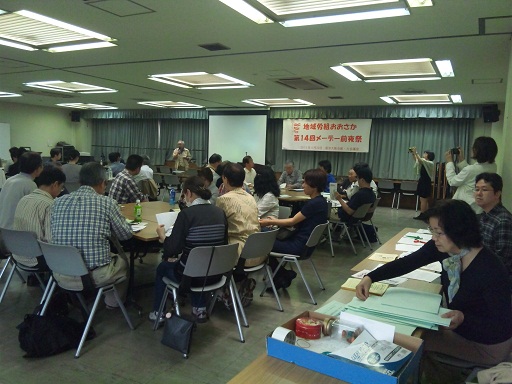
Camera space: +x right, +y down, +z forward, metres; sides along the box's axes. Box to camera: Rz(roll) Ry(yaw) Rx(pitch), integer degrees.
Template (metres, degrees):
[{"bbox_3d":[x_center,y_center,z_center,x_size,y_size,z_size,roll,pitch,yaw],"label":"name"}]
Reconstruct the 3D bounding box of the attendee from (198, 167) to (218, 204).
[{"bbox_3d":[-0.723,0.294,5.417,0.720,1.210,0.480,0,6,-23],"label":"attendee"}]

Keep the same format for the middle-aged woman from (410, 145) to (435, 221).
[{"bbox_3d":[3.873,-0.210,9.994,0.570,1.660,0.440,3,6,7],"label":"middle-aged woman"}]

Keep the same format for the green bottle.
[{"bbox_3d":[-1.125,0.182,4.141,0.068,0.217,0.068,2,6,0],"label":"green bottle"}]

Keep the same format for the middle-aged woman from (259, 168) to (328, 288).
[{"bbox_3d":[0.367,0.409,4.468,0.740,1.300,0.460,5,6,23],"label":"middle-aged woman"}]

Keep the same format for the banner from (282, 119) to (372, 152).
[{"bbox_3d":[1.995,-1.648,12.541,2.700,0.920,0.050,5,6,28],"label":"banner"}]

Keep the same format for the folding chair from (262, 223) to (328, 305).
[{"bbox_3d":[0.430,0.673,4.464,0.560,0.780,0.500,5,6,23],"label":"folding chair"}]

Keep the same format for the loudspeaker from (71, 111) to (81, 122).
[{"bbox_3d":[-6.627,-2.772,15.808,0.300,0.390,0.260,0,16,-23],"label":"loudspeaker"}]

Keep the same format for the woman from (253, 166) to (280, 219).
[{"bbox_3d":[0.045,0.324,5.327,0.700,1.270,0.460,5,7,26],"label":"woman"}]

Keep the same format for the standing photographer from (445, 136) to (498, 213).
[{"bbox_3d":[2.120,0.262,4.280,0.500,1.620,0.580,-2,7,-43],"label":"standing photographer"}]

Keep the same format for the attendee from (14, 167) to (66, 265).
[{"bbox_3d":[-1.600,0.384,3.440,0.500,1.200,0.750,7,7,40],"label":"attendee"}]

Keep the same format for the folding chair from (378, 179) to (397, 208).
[{"bbox_3d":[3.711,0.046,12.097,0.500,0.770,0.560,5,6,28],"label":"folding chair"}]

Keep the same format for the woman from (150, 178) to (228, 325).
[{"bbox_3d":[-0.515,0.511,3.454,0.540,1.240,0.760,-2,7,-36],"label":"woman"}]

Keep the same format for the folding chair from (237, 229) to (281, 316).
[{"bbox_3d":[-0.106,0.708,3.938,0.560,0.780,0.500,7,8,41],"label":"folding chair"}]

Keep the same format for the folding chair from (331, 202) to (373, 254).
[{"bbox_3d":[1.388,0.491,6.342,0.540,0.730,0.500,7,7,38],"label":"folding chair"}]

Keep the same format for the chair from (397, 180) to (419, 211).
[{"bbox_3d":[4.137,0.109,11.659,0.500,0.750,0.530,5,6,30],"label":"chair"}]

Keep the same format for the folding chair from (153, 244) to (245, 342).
[{"bbox_3d":[-0.432,0.733,3.300,0.500,0.770,0.560,-2,7,-36],"label":"folding chair"}]

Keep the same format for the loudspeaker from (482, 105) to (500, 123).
[{"bbox_3d":[5.149,-1.713,9.385,0.260,0.390,0.300,-9,8,-10],"label":"loudspeaker"}]

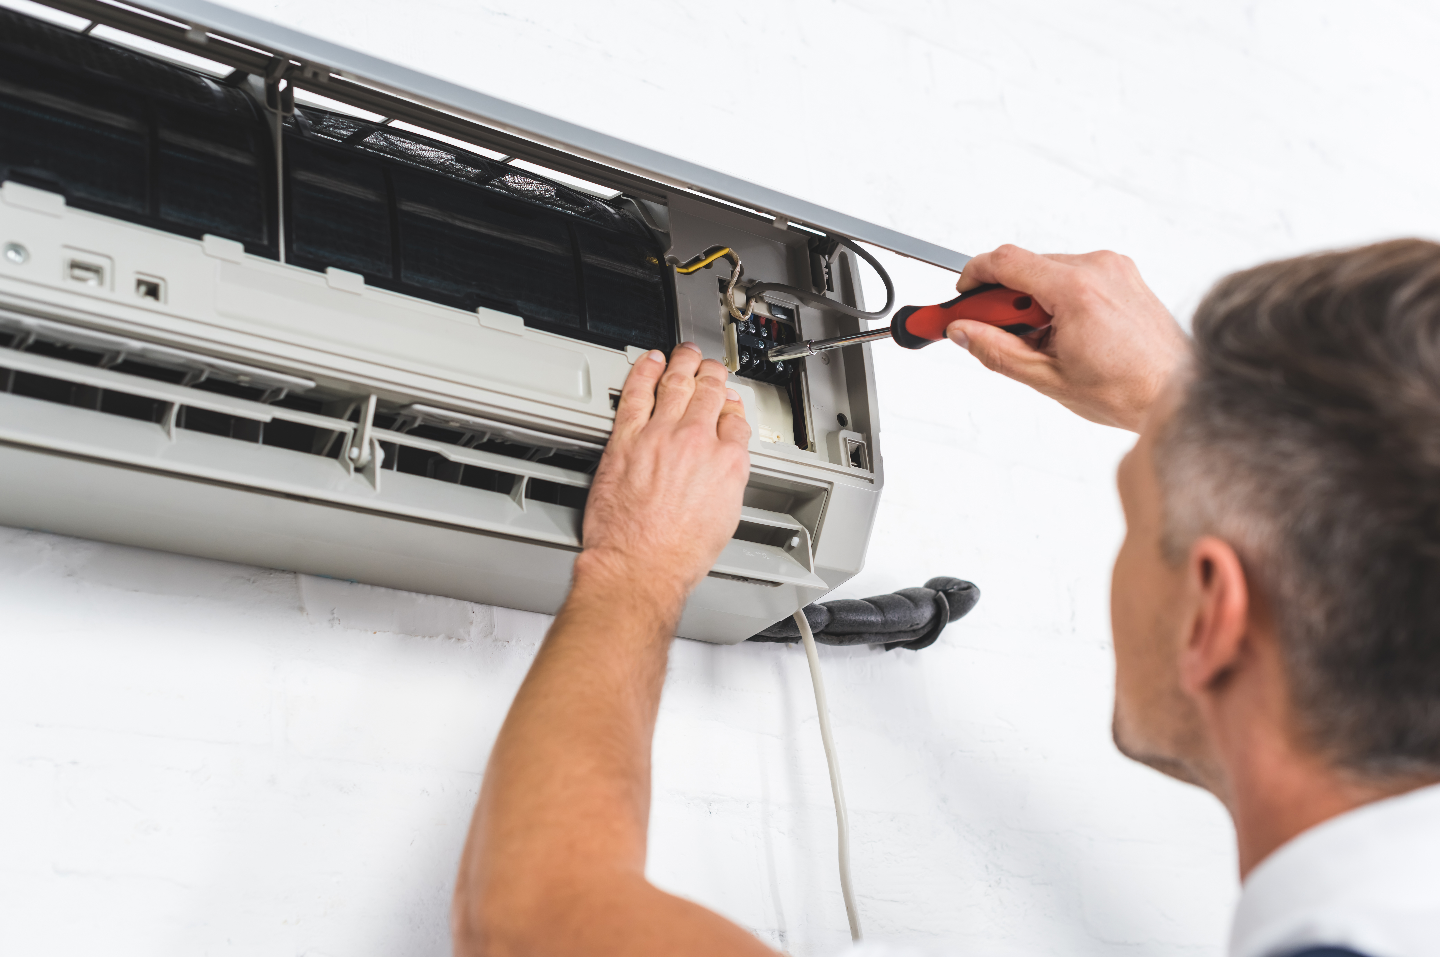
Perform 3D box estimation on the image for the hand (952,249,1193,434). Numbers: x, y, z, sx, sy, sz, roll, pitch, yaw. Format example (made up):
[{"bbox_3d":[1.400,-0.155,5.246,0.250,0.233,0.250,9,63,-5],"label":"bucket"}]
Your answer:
[{"bbox_3d":[0.199,-0.082,1.130,0.143,0.083,0.080,27,5,18],"label":"hand"}]

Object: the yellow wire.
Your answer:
[{"bbox_3d":[-0.010,-0.136,1.249,0.046,0.026,0.008,13,-28,-36],"label":"yellow wire"}]

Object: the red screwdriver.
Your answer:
[{"bbox_3d":[0.109,-0.085,1.190,0.218,0.029,0.029,-6,-17,44],"label":"red screwdriver"}]

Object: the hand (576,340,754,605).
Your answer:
[{"bbox_3d":[-0.032,-0.003,1.140,0.090,0.182,0.050,35,-40,-16],"label":"hand"}]

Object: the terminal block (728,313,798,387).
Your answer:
[{"bbox_3d":[0.023,-0.078,1.286,0.050,0.041,0.023,13,-28,-36],"label":"terminal block"}]

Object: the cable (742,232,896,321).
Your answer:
[{"bbox_3d":[0.063,-0.132,1.273,0.090,0.065,0.055,13,-28,-36],"label":"cable"}]

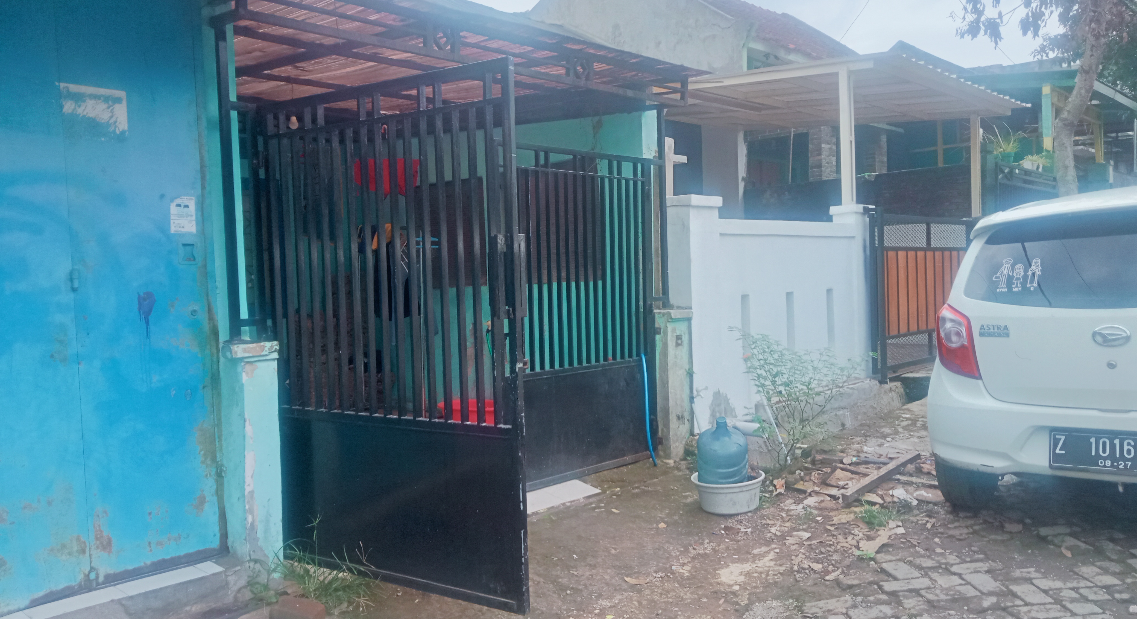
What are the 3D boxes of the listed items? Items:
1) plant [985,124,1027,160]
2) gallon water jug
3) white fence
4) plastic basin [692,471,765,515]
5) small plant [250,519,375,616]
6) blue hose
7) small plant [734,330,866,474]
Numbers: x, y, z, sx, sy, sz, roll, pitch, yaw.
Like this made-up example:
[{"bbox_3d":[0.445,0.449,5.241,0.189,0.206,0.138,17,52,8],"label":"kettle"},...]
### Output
[{"bbox_3d":[5.708,-2.162,12.000,0.550,0.480,0.500,-1,3,26],"label":"plant"},{"bbox_3d":[0.810,0.798,4.820,0.266,0.470,0.266,-1,3,9],"label":"gallon water jug"},{"bbox_3d":[1.701,-0.054,7.450,0.310,1.620,3.200,0,4,39],"label":"white fence"},{"bbox_3d":[0.830,0.955,4.800,0.385,0.155,0.385,-1,3,10],"label":"plastic basin"},{"bbox_3d":[-0.977,0.967,3.530,0.440,0.290,0.330,-3,3,-16],"label":"small plant"},{"bbox_3d":[0.510,0.627,5.800,0.110,0.710,0.100,-2,3,5],"label":"blue hose"},{"bbox_3d":[1.396,0.549,5.550,0.760,0.820,0.650,-1,3,14],"label":"small plant"}]

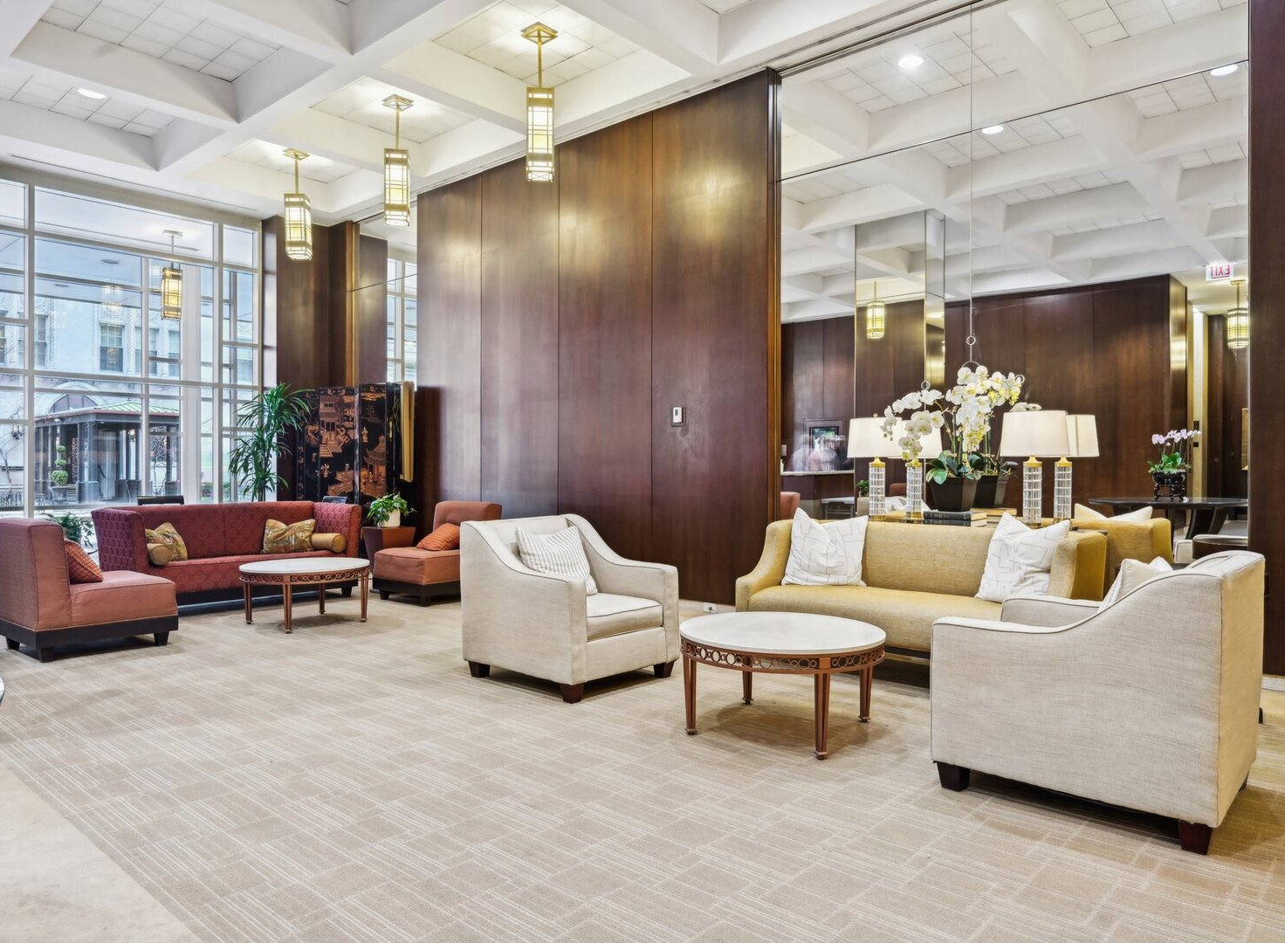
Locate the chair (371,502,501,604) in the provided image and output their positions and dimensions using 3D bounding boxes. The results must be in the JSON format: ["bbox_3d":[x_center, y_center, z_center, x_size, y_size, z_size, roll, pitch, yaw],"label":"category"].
[{"bbox_3d":[-1.860,0.723,7.502,0.760,0.840,0.830,0,0,40],"label":"chair"}]

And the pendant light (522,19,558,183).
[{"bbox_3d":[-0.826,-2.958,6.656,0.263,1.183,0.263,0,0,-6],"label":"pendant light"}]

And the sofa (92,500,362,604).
[{"bbox_3d":[-3.510,0.721,7.126,0.830,0.845,1.910,0,0,40],"label":"sofa"}]

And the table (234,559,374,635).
[{"bbox_3d":[-2.545,0.922,6.250,0.850,0.442,0.940,0,0,40],"label":"table"}]

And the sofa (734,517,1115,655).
[{"bbox_3d":[1.506,0.765,4.574,1.739,0.860,0.896,0,0,40],"label":"sofa"}]

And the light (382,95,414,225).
[{"bbox_3d":[-2.290,-2.880,7.730,0.280,1.180,0.280,0,0,-12],"label":"light"}]

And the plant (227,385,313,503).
[{"bbox_3d":[-4.035,0.093,8.900,0.880,2.100,0.900,0,0,40],"label":"plant"}]

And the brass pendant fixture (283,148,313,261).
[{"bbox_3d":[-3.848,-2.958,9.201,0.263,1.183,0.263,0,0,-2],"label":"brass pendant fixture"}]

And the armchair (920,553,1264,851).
[{"bbox_3d":[1.736,0.750,3.137,0.926,0.890,0.860,0,0,43],"label":"armchair"}]

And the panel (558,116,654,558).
[{"bbox_3d":[-0.347,-1.019,7.669,1.158,4.284,0.060,0,0,40],"label":"panel"}]

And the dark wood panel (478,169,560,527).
[{"bbox_3d":[-1.246,-1.022,8.409,1.170,4.290,0.060,0,0,40],"label":"dark wood panel"}]

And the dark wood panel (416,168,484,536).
[{"bbox_3d":[-2.049,-1.006,8.861,1.128,4.127,0.080,0,0,40],"label":"dark wood panel"}]

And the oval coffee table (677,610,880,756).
[{"bbox_3d":[0.614,0.922,3.680,0.930,0.442,0.835,0,0,40],"label":"oval coffee table"}]

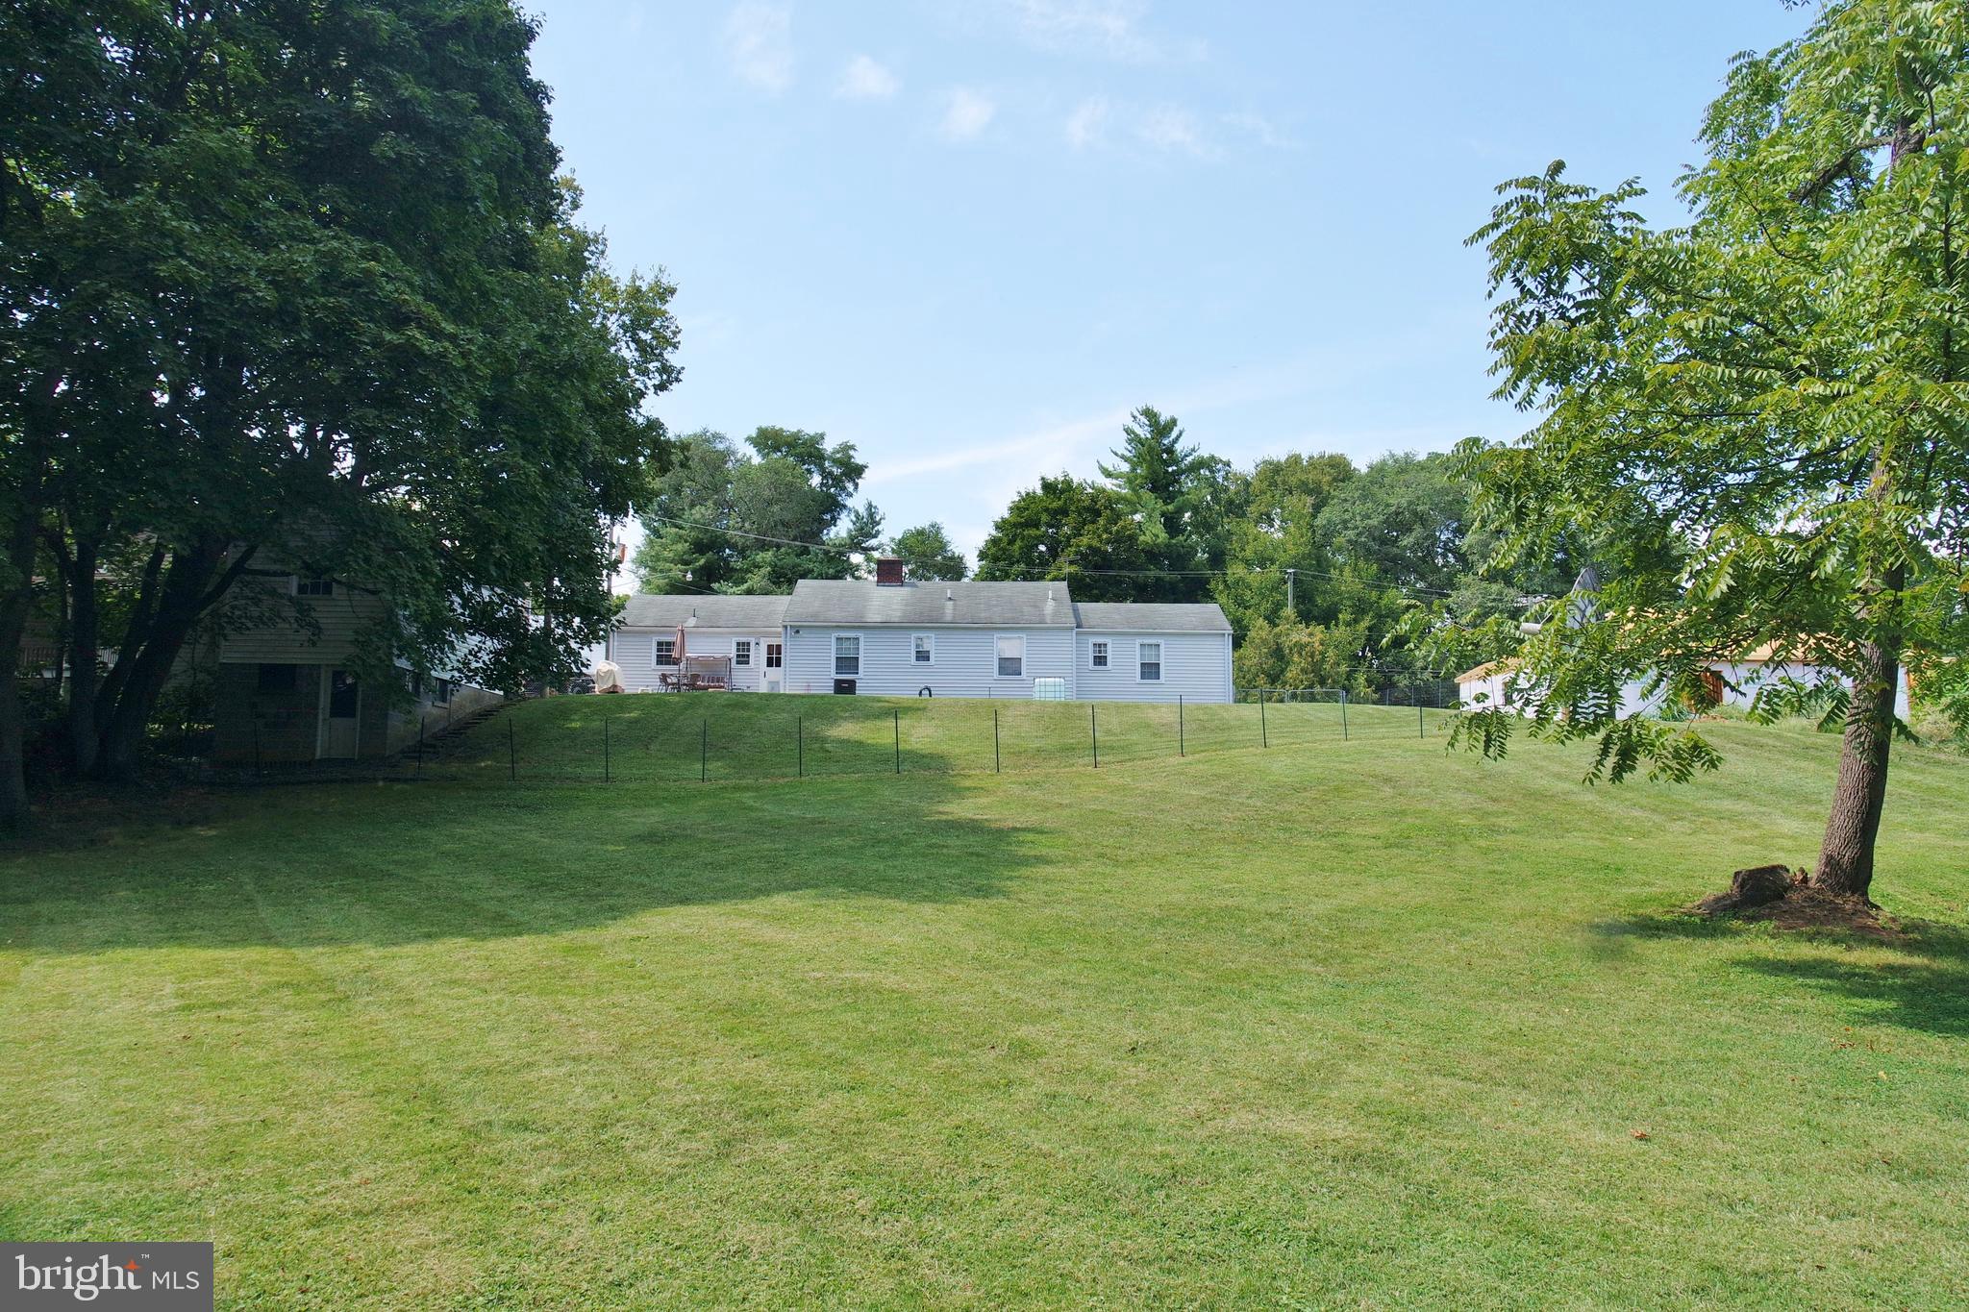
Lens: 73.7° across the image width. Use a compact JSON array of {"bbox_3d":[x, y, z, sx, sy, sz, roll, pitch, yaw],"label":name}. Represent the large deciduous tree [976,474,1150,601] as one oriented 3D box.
[{"bbox_3d":[4.071,-3.231,69.586,9.270,12.770,9.270,0,-4,-1],"label":"large deciduous tree"}]

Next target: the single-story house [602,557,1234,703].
[{"bbox_3d":[-2.380,-0.947,51.546,22.810,5.800,8.300,0,-4,-1],"label":"single-story house"}]

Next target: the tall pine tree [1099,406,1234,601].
[{"bbox_3d":[10.788,-5.572,77.399,8.230,18.520,8.230,0,-4,-1],"label":"tall pine tree"}]

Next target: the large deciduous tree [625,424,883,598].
[{"bbox_3d":[-13.008,-4.726,73.478,14.230,16.080,14.230,0,-4,-1],"label":"large deciduous tree"}]

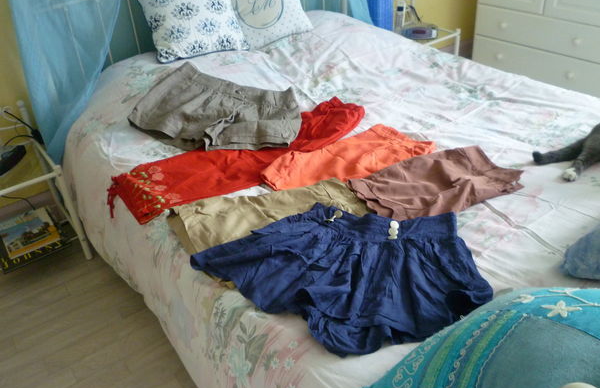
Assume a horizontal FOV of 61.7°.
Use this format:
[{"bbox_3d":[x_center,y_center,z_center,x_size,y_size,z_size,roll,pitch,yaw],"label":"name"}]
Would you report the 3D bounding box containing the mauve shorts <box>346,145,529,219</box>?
[{"bbox_3d":[0.391,-0.039,1.412,0.460,0.060,0.285,-20,37,-22],"label":"mauve shorts"}]

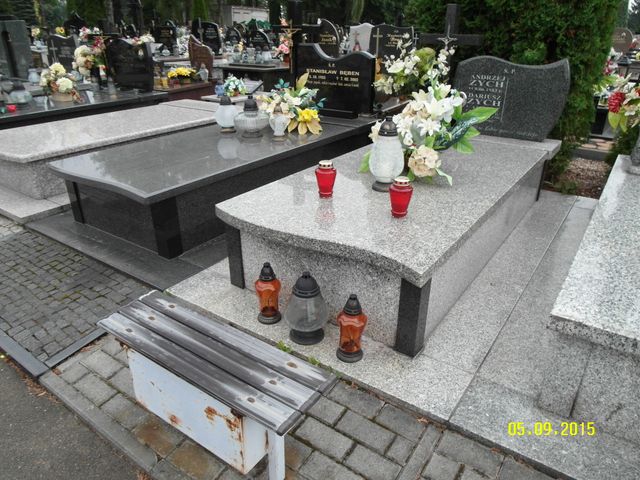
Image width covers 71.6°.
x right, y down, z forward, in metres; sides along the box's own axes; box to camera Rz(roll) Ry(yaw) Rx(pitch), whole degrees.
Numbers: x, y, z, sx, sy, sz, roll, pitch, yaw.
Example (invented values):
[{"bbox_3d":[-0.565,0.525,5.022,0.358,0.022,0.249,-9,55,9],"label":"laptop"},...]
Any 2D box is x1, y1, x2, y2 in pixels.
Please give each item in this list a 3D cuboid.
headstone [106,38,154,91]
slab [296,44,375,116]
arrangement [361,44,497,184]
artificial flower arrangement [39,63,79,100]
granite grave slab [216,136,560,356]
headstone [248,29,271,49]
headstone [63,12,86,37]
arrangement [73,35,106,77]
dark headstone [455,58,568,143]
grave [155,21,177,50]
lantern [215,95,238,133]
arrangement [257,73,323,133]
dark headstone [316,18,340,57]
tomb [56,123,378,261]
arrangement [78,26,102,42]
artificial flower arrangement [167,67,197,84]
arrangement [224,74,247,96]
[{"bbox_3d":[-2.405,-2.245,5.665,0.820,0.590,0.100,17,31,30],"label":"headstone"},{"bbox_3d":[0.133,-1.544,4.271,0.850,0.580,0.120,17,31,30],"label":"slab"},{"bbox_3d":[0.542,-0.675,2.334,0.560,0.650,0.460,17,31,32],"label":"arrangement"},{"bbox_3d":[-2.941,-1.780,5.000,0.380,0.400,0.340,17,31,30],"label":"artificial flower arrangement"},{"bbox_3d":[0.631,-0.258,2.792,1.090,0.437,2.430,18,31,32],"label":"granite grave slab"},{"bbox_3d":[-1.780,-5.801,12.838,0.900,0.680,0.100,17,31,32],"label":"headstone"},{"bbox_3d":[-5.841,-5.077,10.600,0.750,0.720,0.110,17,31,30],"label":"headstone"},{"bbox_3d":[-2.903,-2.286,5.589,0.380,0.580,0.360,17,31,32],"label":"arrangement"},{"bbox_3d":[1.329,-1.008,3.144,0.751,0.535,0.080,17,31,32],"label":"dark headstone"},{"bbox_3d":[-3.921,-5.178,11.261,0.750,0.830,0.100,17,31,32],"label":"grave"},{"bbox_3d":[-0.754,-1.021,3.602,0.170,0.280,0.170,-1,26,0],"label":"lantern"},{"bbox_3d":[-0.208,-1.116,3.612,0.420,0.430,0.360,17,31,32],"label":"arrangement"},{"bbox_3d":[0.183,-4.296,9.579,0.660,0.950,0.100,17,31,32],"label":"dark headstone"},{"bbox_3d":[-0.591,-0.608,3.527,1.060,0.420,2.540,17,31,30],"label":"tomb"},{"bbox_3d":[-3.569,-3.188,6.900,0.310,0.270,0.260,17,31,30],"label":"arrangement"},{"bbox_3d":[-2.107,-2.502,6.749,0.420,0.280,0.360,17,31,32],"label":"artificial flower arrangement"},{"bbox_3d":[-1.028,-1.880,5.400,0.250,0.250,0.220,17,31,30],"label":"arrangement"}]

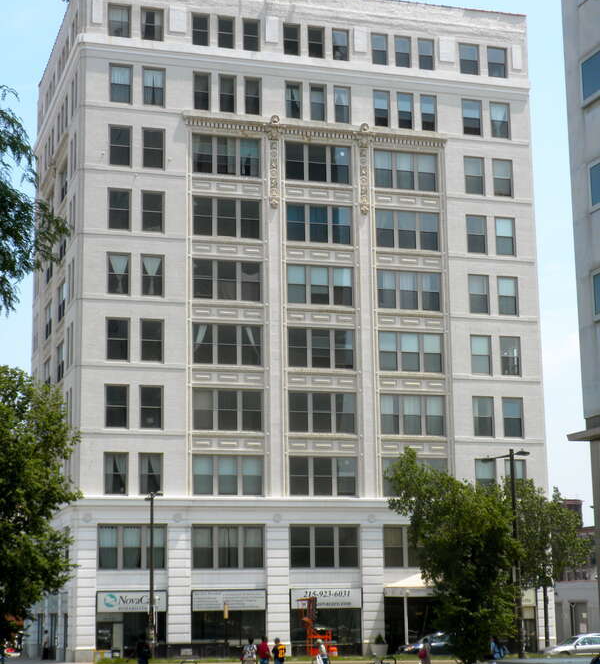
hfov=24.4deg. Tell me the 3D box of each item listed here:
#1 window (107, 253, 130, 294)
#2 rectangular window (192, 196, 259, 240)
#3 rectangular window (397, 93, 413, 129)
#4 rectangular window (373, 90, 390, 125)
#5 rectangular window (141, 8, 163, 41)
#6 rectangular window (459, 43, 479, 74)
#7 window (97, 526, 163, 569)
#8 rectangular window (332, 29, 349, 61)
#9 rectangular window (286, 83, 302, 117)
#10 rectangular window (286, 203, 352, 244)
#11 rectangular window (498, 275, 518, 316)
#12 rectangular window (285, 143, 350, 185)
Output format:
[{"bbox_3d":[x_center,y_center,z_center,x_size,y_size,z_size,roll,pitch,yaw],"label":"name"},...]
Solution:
[{"bbox_3d":[-10.414,-3.306,79.684,1.386,2.487,0.200,3,-12,-17],"label":"window"},{"bbox_3d":[-4.592,-7.131,86.782,4.425,2.519,0.200,3,-11,-17],"label":"rectangular window"},{"bbox_3d":[6.829,-14.248,89.456,1.043,2.369,0.150,3,-12,-17],"label":"rectangular window"},{"bbox_3d":[5.397,-14.685,91.491,1.082,2.456,0.200,3,-11,-17],"label":"rectangular window"},{"bbox_3d":[-9.200,-19.194,86.671,1.437,2.150,0.200,3,-12,-17],"label":"rectangular window"},{"bbox_3d":[10.746,-17.287,87.898,1.334,2.000,0.220,3,-12,-17],"label":"rectangular window"},{"bbox_3d":[-9.513,12.222,78.822,3.855,2.477,0.150,3,-12,-17],"label":"window"},{"bbox_3d":[2.654,-18.660,90.273,1.092,2.008,0.200,3,-12,-17],"label":"rectangular window"},{"bbox_3d":[-0.365,-14.557,87.226,1.035,2.368,0.150,3,-12,-17],"label":"rectangular window"},{"bbox_3d":[1.246,-6.800,87.882,4.403,2.550,0.250,3,-12,-17],"label":"rectangular window"},{"bbox_3d":[13.018,-2.194,86.803,1.398,2.462,0.200,3,-12,-17],"label":"rectangular window"},{"bbox_3d":[1.151,-10.822,89.362,4.422,2.533,0.200,3,-11,-17],"label":"rectangular window"}]

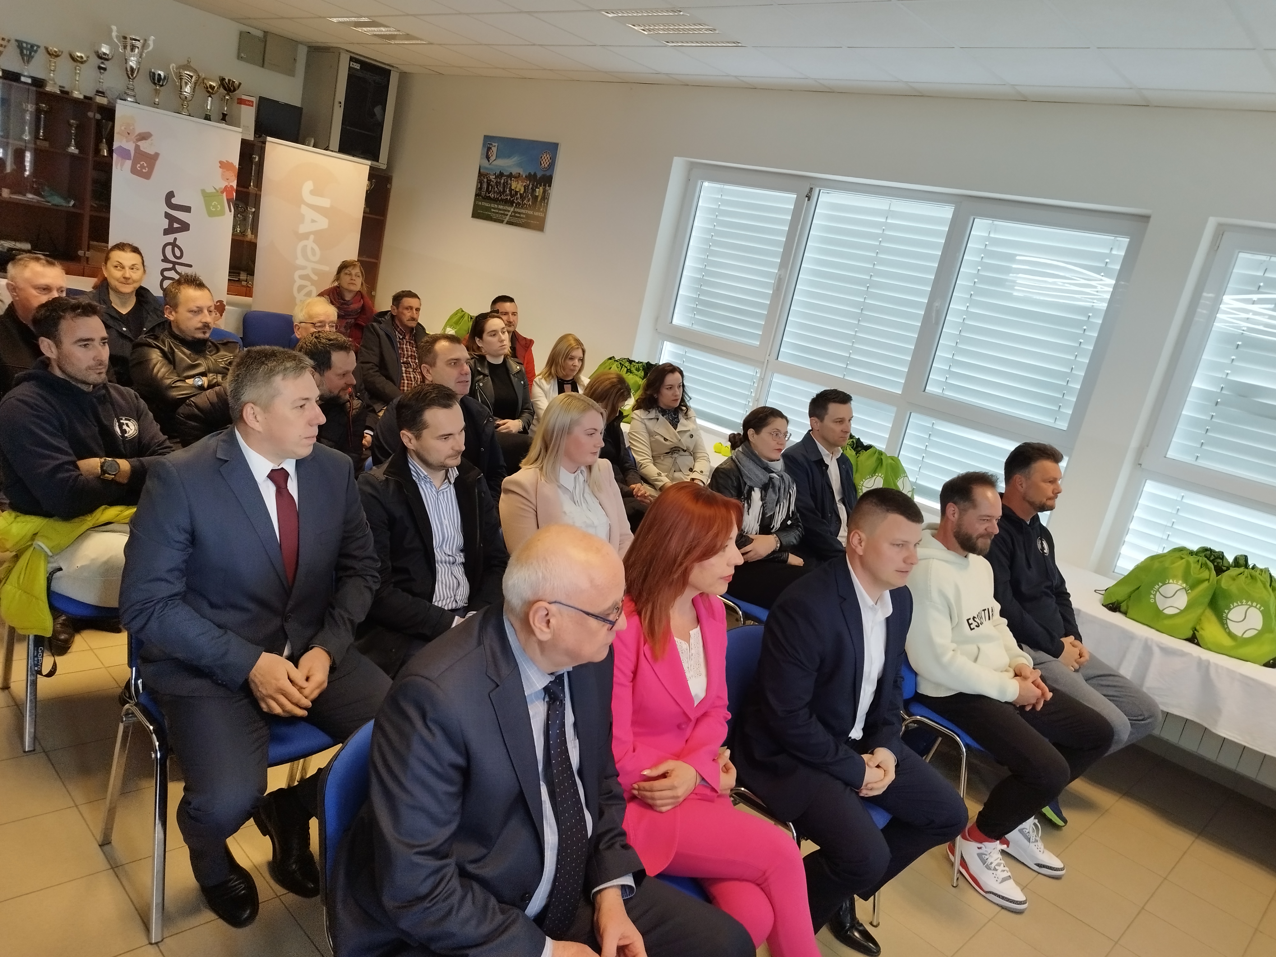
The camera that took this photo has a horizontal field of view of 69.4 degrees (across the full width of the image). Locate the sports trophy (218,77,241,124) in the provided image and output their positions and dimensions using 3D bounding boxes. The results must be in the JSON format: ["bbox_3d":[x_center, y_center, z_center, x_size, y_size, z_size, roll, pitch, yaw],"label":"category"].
[{"bbox_3d":[-3.481,-3.172,7.830,0.170,0.450,0.170,24,18,40],"label":"sports trophy"}]

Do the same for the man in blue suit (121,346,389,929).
[{"bbox_3d":[-0.865,0.389,2.277,0.680,1.370,0.620,22,17,36],"label":"man in blue suit"}]

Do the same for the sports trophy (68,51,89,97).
[{"bbox_3d":[-4.260,-3.076,7.025,0.135,0.335,0.135,24,18,40],"label":"sports trophy"}]

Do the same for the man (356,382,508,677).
[{"bbox_3d":[-0.576,0.395,2.879,0.820,1.310,0.570,24,18,40],"label":"man"}]

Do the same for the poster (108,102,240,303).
[{"bbox_3d":[-3.412,-1.575,6.758,0.150,2.070,0.850,24,18,40],"label":"poster"}]

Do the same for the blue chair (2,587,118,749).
[{"bbox_3d":[-1.784,0.351,3.063,0.560,0.820,0.530,24,18,40],"label":"blue chair"}]

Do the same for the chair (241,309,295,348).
[{"bbox_3d":[-2.425,-0.675,6.365,0.550,0.820,0.520,24,18,40],"label":"chair"}]

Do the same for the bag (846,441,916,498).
[{"bbox_3d":[1.255,-0.003,4.692,0.390,0.350,0.240,21,16,32],"label":"bag"}]

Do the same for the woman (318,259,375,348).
[{"bbox_3d":[-2.006,-0.845,6.429,0.520,1.280,0.680,-1,18,-41],"label":"woman"}]

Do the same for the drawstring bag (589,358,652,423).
[{"bbox_3d":[-0.069,-0.555,5.804,0.400,0.340,0.260,24,18,40],"label":"drawstring bag"}]

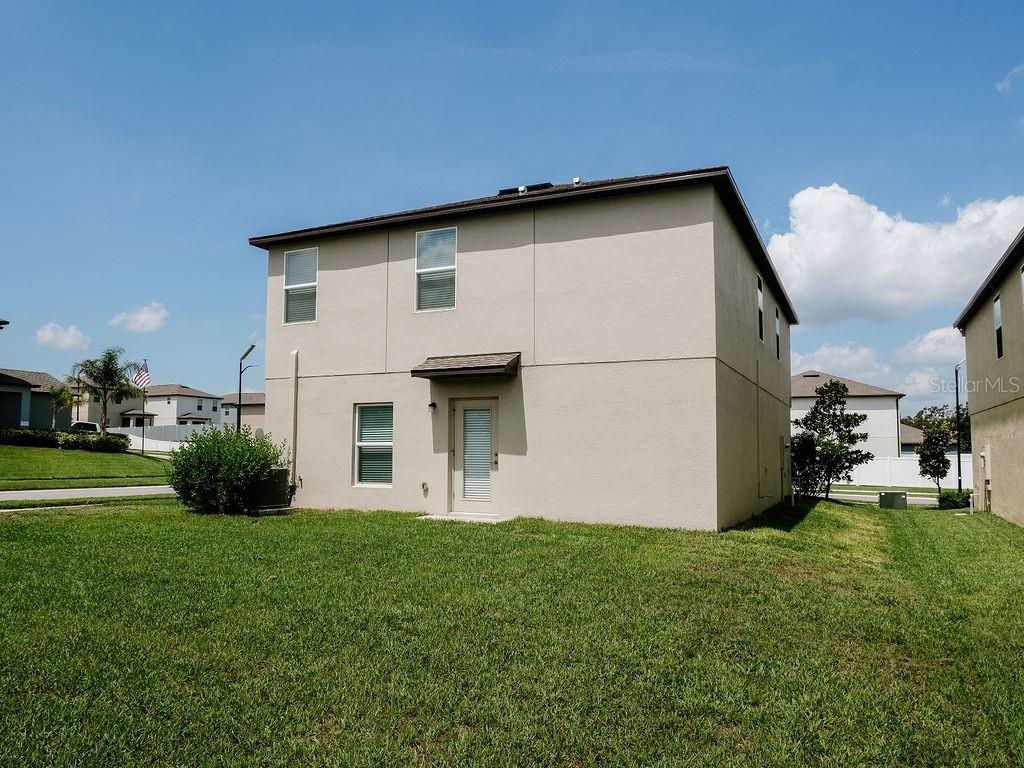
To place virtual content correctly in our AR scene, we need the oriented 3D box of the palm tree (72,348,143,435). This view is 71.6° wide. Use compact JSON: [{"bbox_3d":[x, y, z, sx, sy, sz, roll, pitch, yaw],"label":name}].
[{"bbox_3d":[-25.478,0.877,44.500,4.350,6.400,4.350,3,-5,-30],"label":"palm tree"}]

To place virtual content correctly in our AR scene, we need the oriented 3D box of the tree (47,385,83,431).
[{"bbox_3d":[-27.985,2.006,44.500,2.100,3.900,2.100,3,-5,-30],"label":"tree"}]

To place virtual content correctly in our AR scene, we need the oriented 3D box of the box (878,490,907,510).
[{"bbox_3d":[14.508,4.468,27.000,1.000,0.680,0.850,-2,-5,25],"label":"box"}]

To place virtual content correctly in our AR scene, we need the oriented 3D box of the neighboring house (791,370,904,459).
[{"bbox_3d":[23.929,3.232,57.123,10.200,7.922,16.000,-1,-5,16],"label":"neighboring house"}]

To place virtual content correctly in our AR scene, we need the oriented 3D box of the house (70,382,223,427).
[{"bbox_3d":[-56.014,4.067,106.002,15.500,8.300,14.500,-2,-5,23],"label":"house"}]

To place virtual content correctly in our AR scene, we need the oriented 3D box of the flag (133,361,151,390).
[{"bbox_3d":[-23.221,-0.533,44.500,1.130,1.850,0.350,3,-5,-27],"label":"flag"}]

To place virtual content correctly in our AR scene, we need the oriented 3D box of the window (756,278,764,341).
[{"bbox_3d":[6.284,-1.853,17.862,0.120,1.600,0.930,-2,-5,25],"label":"window"}]

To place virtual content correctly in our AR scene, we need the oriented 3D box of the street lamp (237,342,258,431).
[{"bbox_3d":[-16.019,1.484,43.000,1.250,7.700,0.650,2,-5,-20],"label":"street lamp"}]

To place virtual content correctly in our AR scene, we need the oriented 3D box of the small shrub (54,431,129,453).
[{"bbox_3d":[-24.756,3.401,42.000,4.400,1.200,1.500,2,-5,-17],"label":"small shrub"}]

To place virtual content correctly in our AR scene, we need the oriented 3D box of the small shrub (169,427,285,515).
[{"bbox_3d":[-5.931,1.776,14.750,2.350,1.850,2.100,2,-5,-21],"label":"small shrub"}]

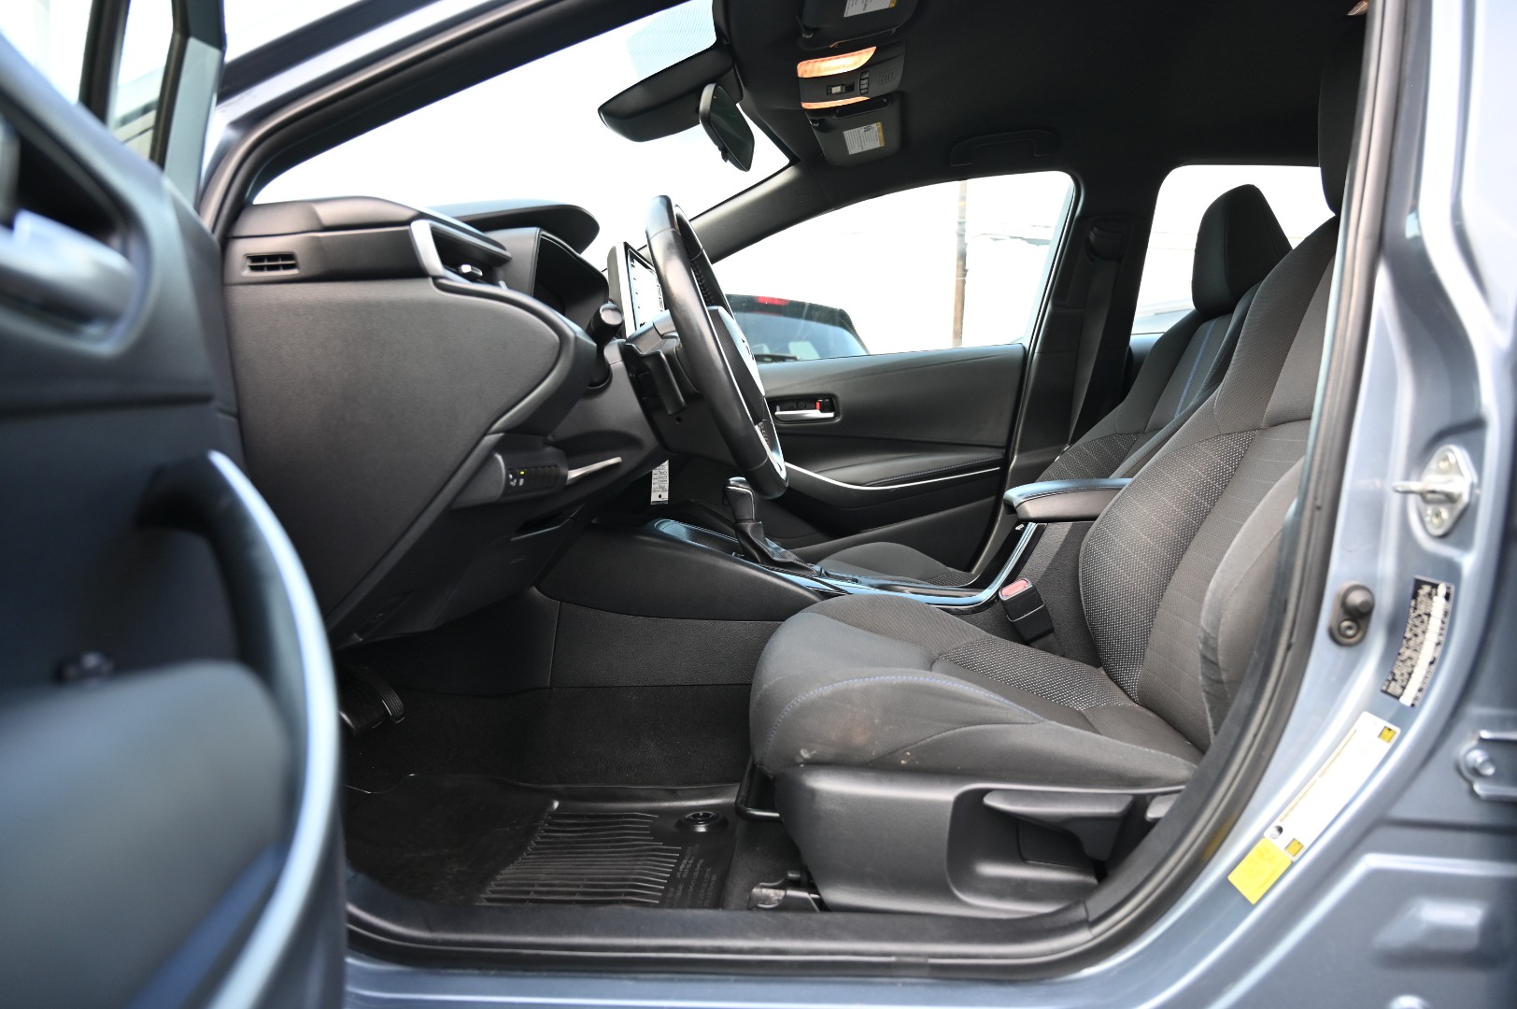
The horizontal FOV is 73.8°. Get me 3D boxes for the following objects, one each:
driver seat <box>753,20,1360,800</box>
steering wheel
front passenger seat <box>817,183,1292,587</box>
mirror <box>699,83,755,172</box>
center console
[{"bbox_3d":[0.419,-0.096,1.136,0.860,0.880,0.530,0,9,4],"label":"driver seat"},{"bbox_3d":[-0.056,-0.174,1.167,0.085,0.370,0.370,-22,7,7],"label":"steering wheel"},{"bbox_3d":[0.550,-0.151,1.858,0.870,0.830,0.530,0,9,4],"label":"front passenger seat"},{"bbox_3d":[-0.046,-0.545,1.472,0.034,0.066,0.250,11,11,12],"label":"mirror"},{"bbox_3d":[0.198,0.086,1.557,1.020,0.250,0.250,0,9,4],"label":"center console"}]

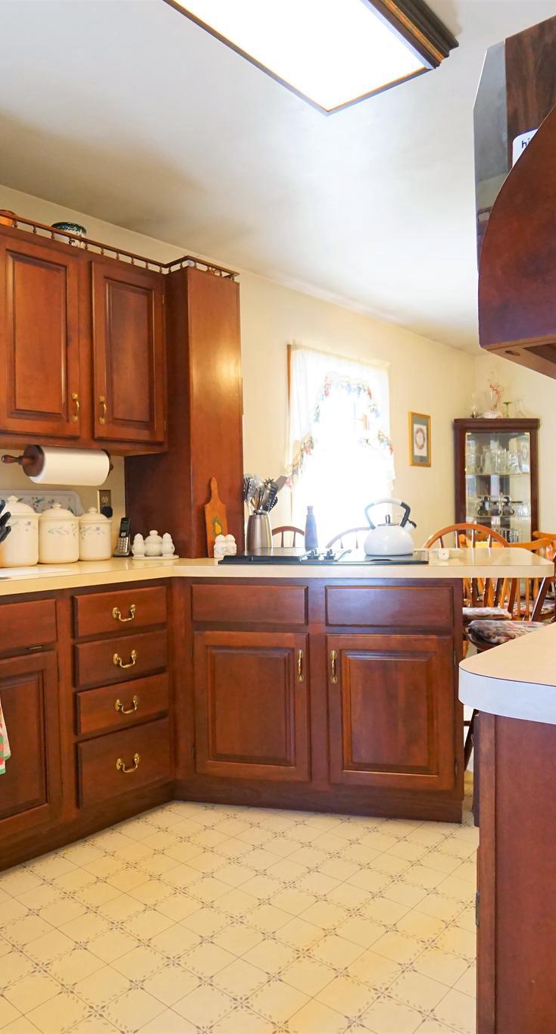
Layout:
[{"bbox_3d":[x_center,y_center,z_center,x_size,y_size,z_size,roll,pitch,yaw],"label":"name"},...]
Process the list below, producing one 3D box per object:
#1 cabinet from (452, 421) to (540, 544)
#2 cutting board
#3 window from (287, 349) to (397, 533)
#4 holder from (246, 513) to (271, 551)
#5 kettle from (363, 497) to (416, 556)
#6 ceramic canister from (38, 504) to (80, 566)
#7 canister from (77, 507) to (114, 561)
[{"bbox_3d":[1.776,0.124,5.398,0.690,1.820,0.440,-1,0,-2],"label":"cabinet"},{"bbox_3d":[-0.262,0.002,2.787,0.020,0.347,0.118,-4,2,43],"label":"cutting board"},{"bbox_3d":[0.450,-0.373,4.238,0.100,1.340,1.060,-1,0,43],"label":"window"},{"bbox_3d":[-0.083,0.084,2.990,0.115,0.185,0.115,-1,0,0],"label":"holder"},{"bbox_3d":[0.450,0.038,2.600,0.215,0.226,0.203,-1,0,3],"label":"kettle"},{"bbox_3d":[-0.905,0.069,2.671,0.163,0.250,0.163,-1,0,43],"label":"ceramic canister"},{"bbox_3d":[-0.782,0.072,2.774,0.136,0.225,0.136,-1,0,43],"label":"canister"}]

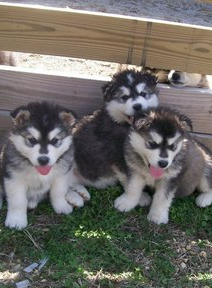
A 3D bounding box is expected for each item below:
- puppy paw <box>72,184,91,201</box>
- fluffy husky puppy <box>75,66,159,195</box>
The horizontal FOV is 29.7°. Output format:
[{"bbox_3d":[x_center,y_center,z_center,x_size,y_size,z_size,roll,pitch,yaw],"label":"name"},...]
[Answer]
[{"bbox_3d":[-0.075,0.144,1.206,0.040,0.038,0.056,-12,30,-36],"label":"puppy paw"},{"bbox_3d":[0.029,-0.034,1.220,0.280,0.370,0.200,25,29,34],"label":"fluffy husky puppy"}]

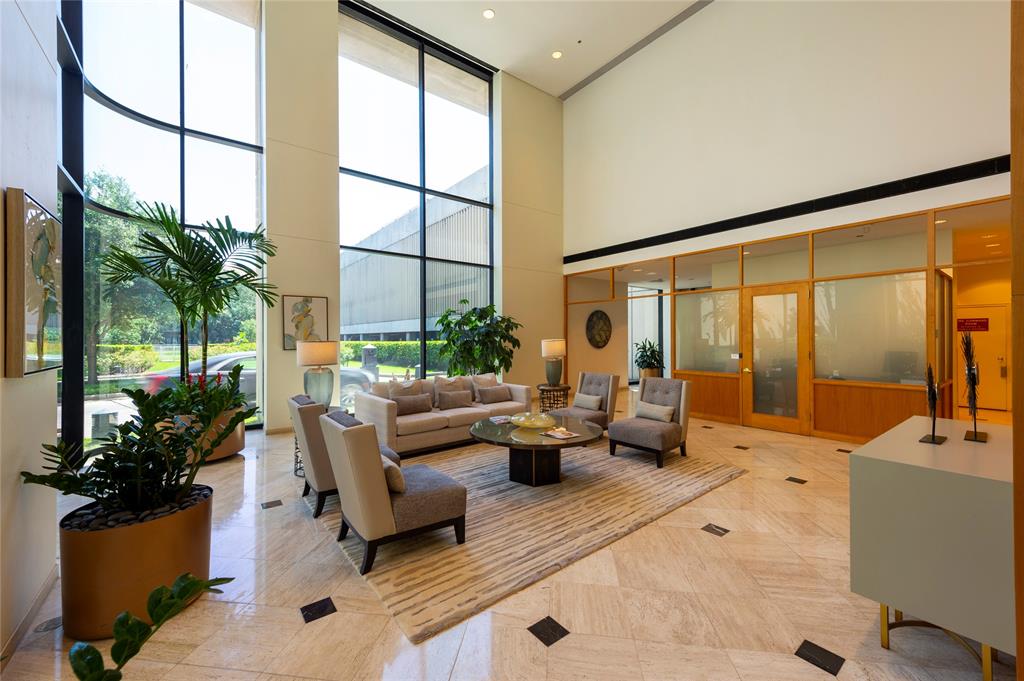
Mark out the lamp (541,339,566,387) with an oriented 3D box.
[{"bbox_3d":[0.687,0.358,6.533,0.398,0.767,0.398,0,0,0],"label":"lamp"}]

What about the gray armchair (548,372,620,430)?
[{"bbox_3d":[1.017,0.945,5.665,0.816,0.902,0.639,0,0,-38],"label":"gray armchair"}]

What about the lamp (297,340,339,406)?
[{"bbox_3d":[-2.115,0.379,4.332,0.398,0.771,0.398,0,0,-38],"label":"lamp"}]

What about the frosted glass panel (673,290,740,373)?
[{"bbox_3d":[3.409,-0.152,7.011,0.040,1.405,1.103,0,0,-39],"label":"frosted glass panel"}]

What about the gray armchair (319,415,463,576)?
[{"bbox_3d":[-0.844,0.968,2.789,0.809,0.900,0.650,0,0,-38],"label":"gray armchair"}]

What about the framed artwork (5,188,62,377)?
[{"bbox_3d":[-2.415,-0.258,2.029,0.060,0.830,0.680,0,0,-39],"label":"framed artwork"}]

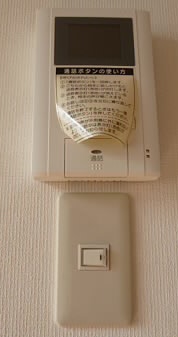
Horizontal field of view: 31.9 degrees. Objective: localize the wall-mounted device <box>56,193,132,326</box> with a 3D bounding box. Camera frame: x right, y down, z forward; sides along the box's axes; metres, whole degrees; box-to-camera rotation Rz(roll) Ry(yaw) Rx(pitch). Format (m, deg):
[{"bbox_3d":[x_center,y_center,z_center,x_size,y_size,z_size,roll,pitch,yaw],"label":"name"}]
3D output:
[{"bbox_3d":[0.005,0.082,0.287,0.070,0.120,0.010,0,-12,-1],"label":"wall-mounted device"}]

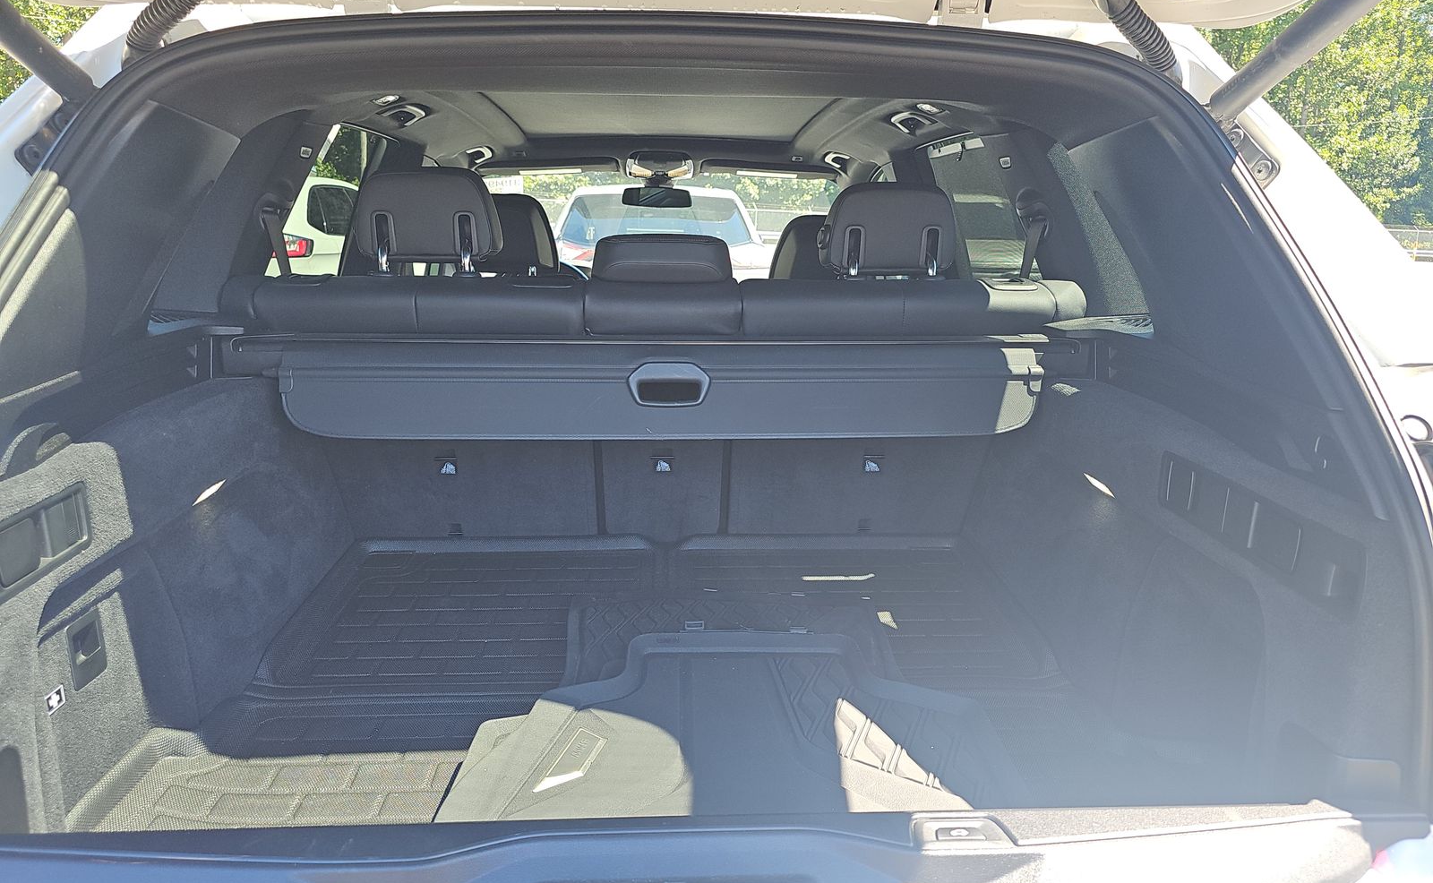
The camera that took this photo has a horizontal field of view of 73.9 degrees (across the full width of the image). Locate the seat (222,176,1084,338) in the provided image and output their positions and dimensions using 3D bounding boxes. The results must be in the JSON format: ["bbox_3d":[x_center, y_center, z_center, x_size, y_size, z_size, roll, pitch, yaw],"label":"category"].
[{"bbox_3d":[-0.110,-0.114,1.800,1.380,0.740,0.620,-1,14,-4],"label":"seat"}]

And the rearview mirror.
[{"bbox_3d":[-0.195,-0.801,3.130,0.235,0.064,0.040,5,18,12],"label":"rearview mirror"}]

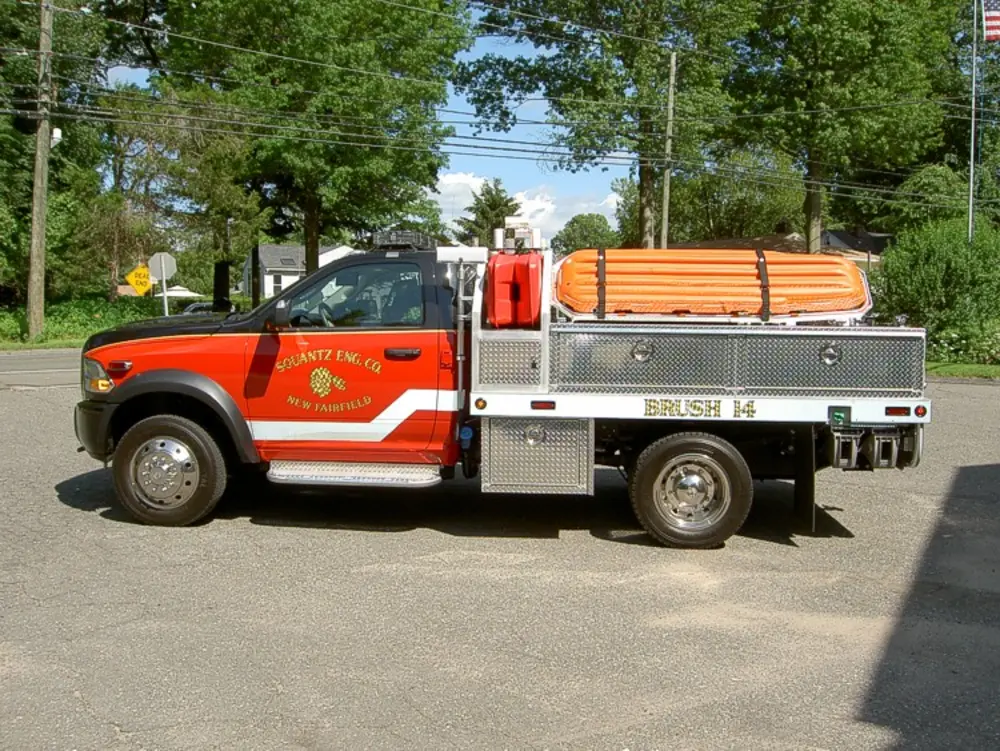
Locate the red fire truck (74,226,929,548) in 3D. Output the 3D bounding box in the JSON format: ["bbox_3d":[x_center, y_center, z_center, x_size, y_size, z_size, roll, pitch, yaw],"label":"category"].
[{"bbox_3d":[-0.162,-0.061,7.804,6.126,2.250,2.420,1,4,3],"label":"red fire truck"}]

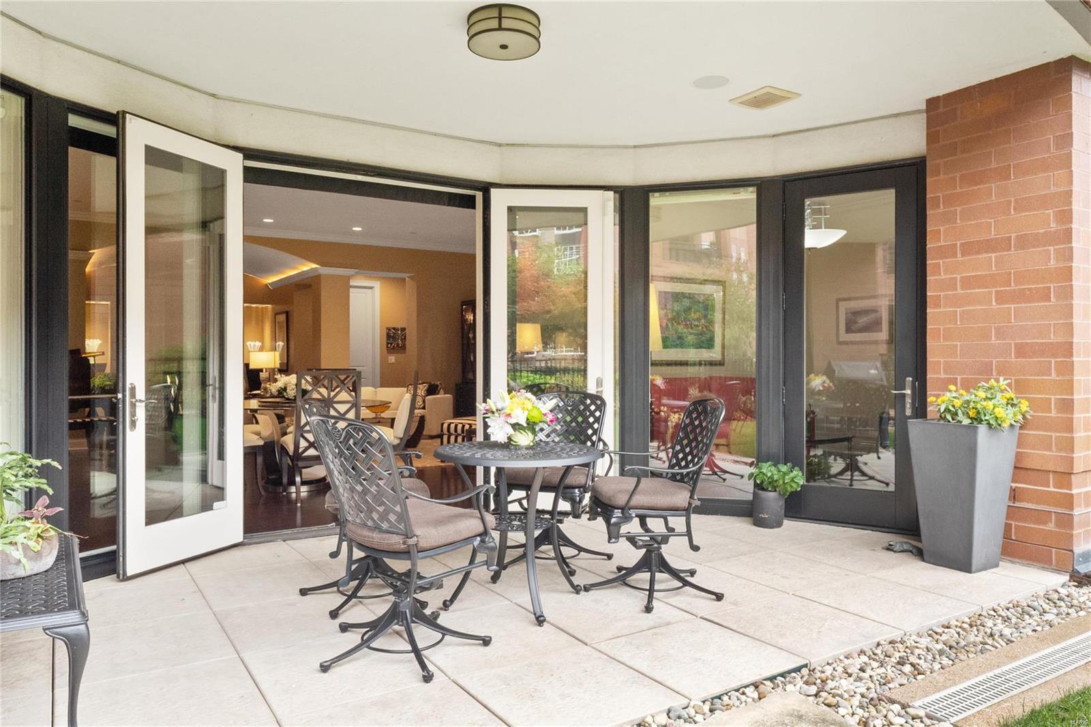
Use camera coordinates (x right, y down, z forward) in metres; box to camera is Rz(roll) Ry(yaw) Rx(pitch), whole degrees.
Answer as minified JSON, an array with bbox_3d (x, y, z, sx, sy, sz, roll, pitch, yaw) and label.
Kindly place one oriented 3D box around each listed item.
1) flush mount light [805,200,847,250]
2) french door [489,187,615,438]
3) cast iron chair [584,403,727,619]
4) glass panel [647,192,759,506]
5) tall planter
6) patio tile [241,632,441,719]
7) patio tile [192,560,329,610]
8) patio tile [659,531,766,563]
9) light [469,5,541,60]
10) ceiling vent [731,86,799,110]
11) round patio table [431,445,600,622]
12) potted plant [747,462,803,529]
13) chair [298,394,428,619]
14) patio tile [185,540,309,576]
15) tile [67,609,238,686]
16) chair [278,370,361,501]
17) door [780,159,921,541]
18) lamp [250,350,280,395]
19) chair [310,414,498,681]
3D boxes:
[{"bbox_3d":[2.180,-1.150,6.500,0.610,0.430,0.610,0,0,0],"label":"flush mount light"},{"bbox_3d":[0.057,-0.100,5.890,0.900,2.390,0.060,0,0,-5],"label":"french door"},{"bbox_3d":[0.531,0.635,3.847,0.690,0.940,0.650,0,0,-13],"label":"cast iron chair"},{"bbox_3d":[1.119,-0.138,5.605,0.750,2.190,0.040,0,0,15],"label":"glass panel"},{"bbox_3d":[2.335,0.725,4.415,0.410,0.800,0.410,0,0,-32],"label":"tall planter"},{"bbox_3d":[-0.753,1.138,2.921,0.595,0.030,0.595,-1,2,-33],"label":"patio tile"},{"bbox_3d":[-1.399,1.110,3.933,0.595,0.030,0.595,-1,2,-33],"label":"patio tile"},{"bbox_3d":[0.975,1.131,4.794,0.605,0.040,0.605,0,1,-33],"label":"patio tile"},{"bbox_3d":[-0.201,-1.612,3.835,0.352,0.120,0.352,0,0,0],"label":"light"},{"bbox_3d":[1.356,-1.630,4.862,0.300,0.020,0.325,0,0,-31],"label":"ceiling vent"},{"bbox_3d":[-0.133,0.776,3.790,0.810,0.730,0.810,0,0,0],"label":"round patio table"},{"bbox_3d":[1.525,0.862,5.200,0.360,0.430,0.340,0,0,0],"label":"potted plant"},{"bbox_3d":[-0.860,0.662,3.880,0.690,0.950,0.670,0,0,-3],"label":"chair"},{"bbox_3d":[-1.734,1.120,4.495,0.605,0.040,0.605,0,1,-33],"label":"patio tile"},{"bbox_3d":[-1.600,1.151,3.149,0.605,0.040,0.605,0,1,-33],"label":"tile"},{"bbox_3d":[-1.745,0.540,6.160,0.500,1.000,0.620,0,0,-29],"label":"chair"},{"bbox_3d":[2.070,-0.097,5.380,0.880,2.390,0.060,0,0,34],"label":"door"},{"bbox_3d":[-3.744,0.125,10.500,0.350,0.610,0.210,0,0,0],"label":"lamp"},{"bbox_3d":[-0.556,0.648,3.085,0.650,0.940,0.690,0,0,40],"label":"chair"}]

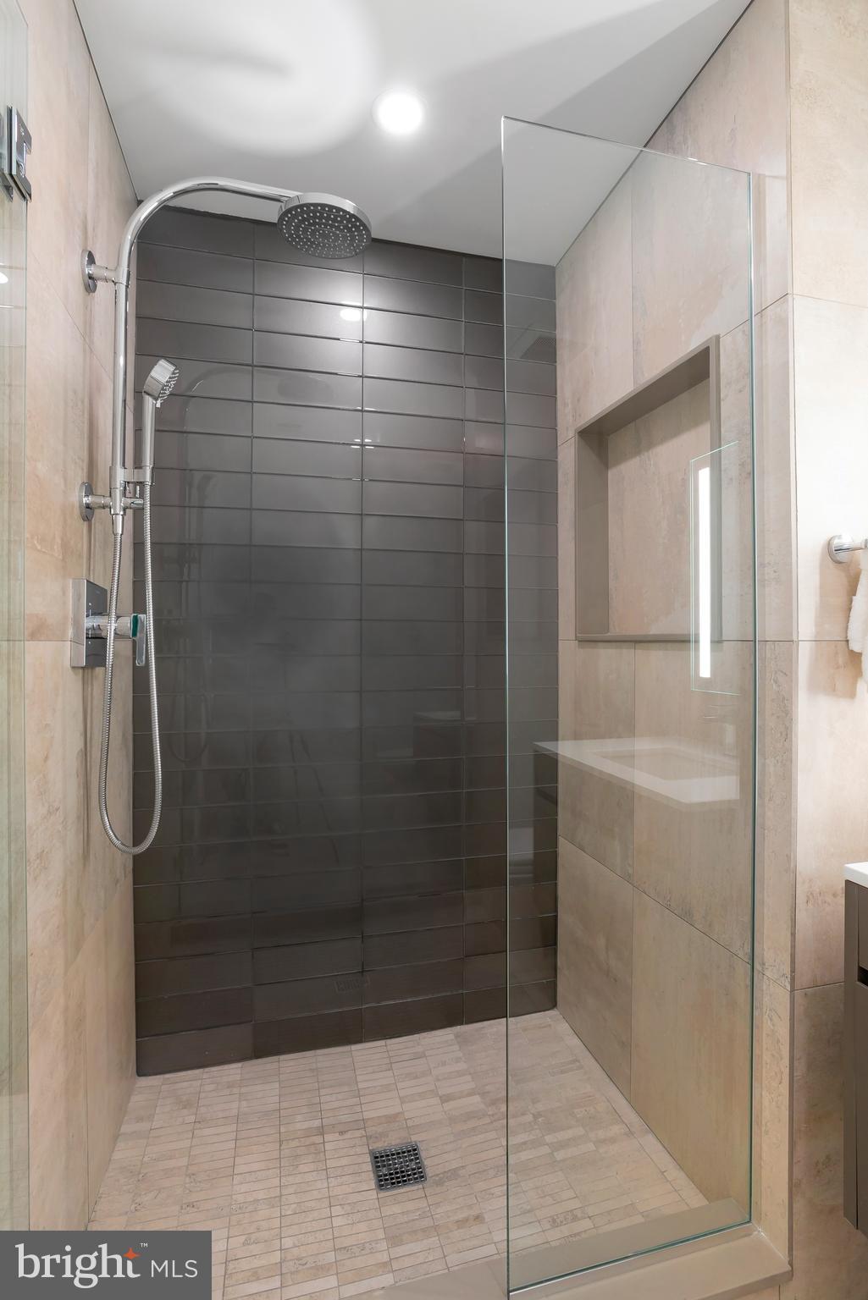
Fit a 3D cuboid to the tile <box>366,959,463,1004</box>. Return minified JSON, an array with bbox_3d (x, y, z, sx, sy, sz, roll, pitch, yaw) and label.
[{"bbox_3d":[-0.058,0.982,1.823,0.304,0.100,0.010,0,0,-14],"label":"tile"}]

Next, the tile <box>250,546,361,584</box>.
[{"bbox_3d":[-0.358,-0.237,1.752,0.306,0.100,0.010,0,0,-14],"label":"tile"}]

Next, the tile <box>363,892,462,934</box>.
[{"bbox_3d":[-0.058,0.780,1.825,0.304,0.100,0.010,0,0,-14],"label":"tile"}]

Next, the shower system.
[{"bbox_3d":[-0.422,-0.294,1.309,0.578,1.426,0.200,0,-1,-14],"label":"shower system"}]

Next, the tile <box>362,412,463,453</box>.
[{"bbox_3d":[-0.059,-0.648,1.838,0.304,0.100,0.010,0,0,-14],"label":"tile"}]

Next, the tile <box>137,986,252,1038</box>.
[{"bbox_3d":[-0.655,0.991,1.688,0.301,0.100,0.010,0,-1,-14],"label":"tile"}]

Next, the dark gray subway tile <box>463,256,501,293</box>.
[{"bbox_3d":[0.240,-1.155,1.903,0.306,0.100,0.010,0,0,-14],"label":"dark gray subway tile"}]

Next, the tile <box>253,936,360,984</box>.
[{"bbox_3d":[-0.356,0.883,1.751,0.304,0.100,0.010,0,0,-14],"label":"tile"}]

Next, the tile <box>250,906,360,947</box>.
[{"bbox_3d":[-0.357,0.783,1.746,0.306,0.100,0.010,0,0,-14],"label":"tile"}]

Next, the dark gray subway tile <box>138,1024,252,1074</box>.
[{"bbox_3d":[-0.650,1.089,1.678,0.299,0.100,0.010,0,0,-14],"label":"dark gray subway tile"}]

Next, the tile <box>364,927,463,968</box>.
[{"bbox_3d":[-0.057,0.888,1.834,0.306,0.100,0.010,0,-1,-14],"label":"tile"}]

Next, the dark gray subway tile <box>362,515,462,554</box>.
[{"bbox_3d":[-0.059,-0.339,1.825,0.306,0.100,0.010,0,0,-14],"label":"dark gray subway tile"}]

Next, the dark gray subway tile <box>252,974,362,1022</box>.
[{"bbox_3d":[-0.356,0.987,1.744,0.306,0.100,0.010,0,0,-14],"label":"dark gray subway tile"}]

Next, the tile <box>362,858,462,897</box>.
[{"bbox_3d":[-0.057,0.681,1.819,0.306,0.100,0.010,0,0,-14],"label":"tile"}]

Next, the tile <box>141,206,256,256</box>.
[{"bbox_3d":[-0.660,-1.155,1.685,0.306,0.100,0.010,0,0,-14],"label":"tile"}]

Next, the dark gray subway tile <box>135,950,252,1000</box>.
[{"bbox_3d":[-0.650,0.885,1.680,0.299,0.100,0.010,0,0,-14],"label":"dark gray subway tile"}]

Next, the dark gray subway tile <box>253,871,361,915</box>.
[{"bbox_3d":[-0.358,0.683,1.763,0.306,0.100,0.010,0,-1,-14],"label":"dark gray subway tile"}]

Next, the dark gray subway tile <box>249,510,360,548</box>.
[{"bbox_3d":[-0.360,-0.342,1.772,0.306,0.100,0.010,0,-1,-14],"label":"dark gray subway tile"}]

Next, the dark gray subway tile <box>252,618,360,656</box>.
[{"bbox_3d":[-0.359,-0.035,1.769,0.306,0.100,0.010,0,-1,-14],"label":"dark gray subway tile"}]

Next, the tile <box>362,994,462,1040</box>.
[{"bbox_3d":[-0.056,1.089,1.816,0.306,0.100,0.010,0,0,-14],"label":"tile"}]

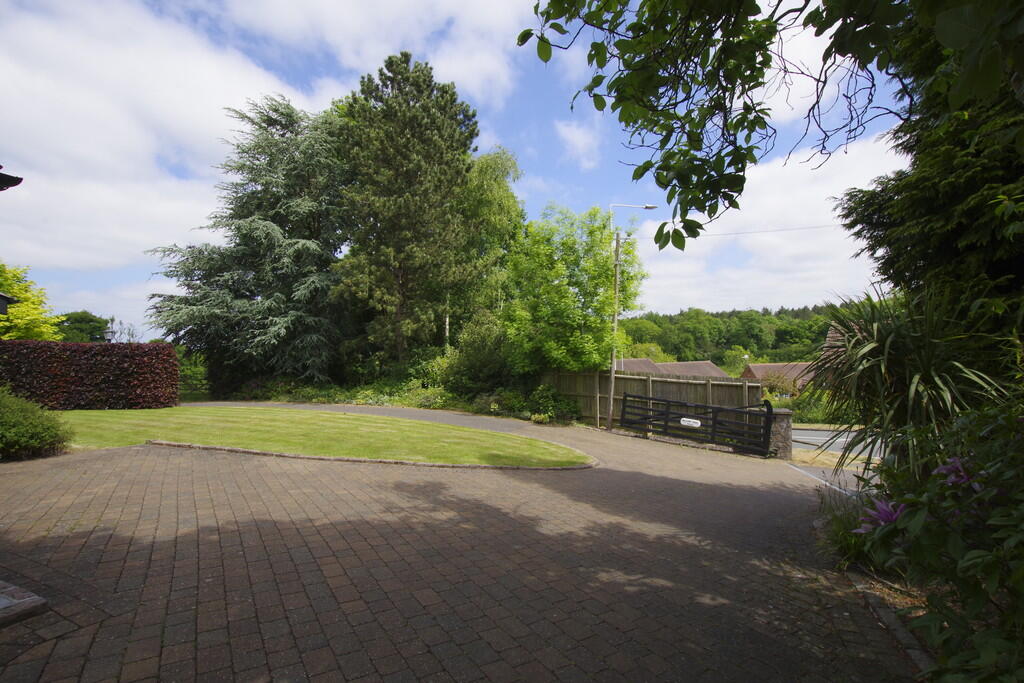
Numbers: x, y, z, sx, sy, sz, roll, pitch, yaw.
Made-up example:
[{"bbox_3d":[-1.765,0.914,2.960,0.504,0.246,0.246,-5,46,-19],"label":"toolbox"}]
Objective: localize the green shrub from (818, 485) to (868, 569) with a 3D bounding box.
[{"bbox_3d":[2.950,1.660,4.050,0.460,0.660,0.460,0,-1,0],"label":"green shrub"}]

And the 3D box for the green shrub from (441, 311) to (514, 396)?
[{"bbox_3d":[-1.360,0.600,18.000,2.900,3.600,2.800,0,-1,0],"label":"green shrub"}]

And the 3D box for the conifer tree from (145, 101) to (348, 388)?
[{"bbox_3d":[-11.200,-4.200,20.000,8.500,13.000,8.200,0,-1,0],"label":"conifer tree"}]

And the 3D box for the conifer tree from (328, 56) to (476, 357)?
[{"bbox_3d":[-4.840,-5.500,20.600,6.700,15.000,6.500,0,-1,0],"label":"conifer tree"}]

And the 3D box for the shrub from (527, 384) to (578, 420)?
[{"bbox_3d":[1.340,1.950,14.700,1.600,1.200,1.400,0,-1,0],"label":"shrub"}]

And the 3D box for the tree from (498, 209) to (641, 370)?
[{"bbox_3d":[2.230,-1.400,16.600,5.200,7.200,5.000,0,-1,0],"label":"tree"}]

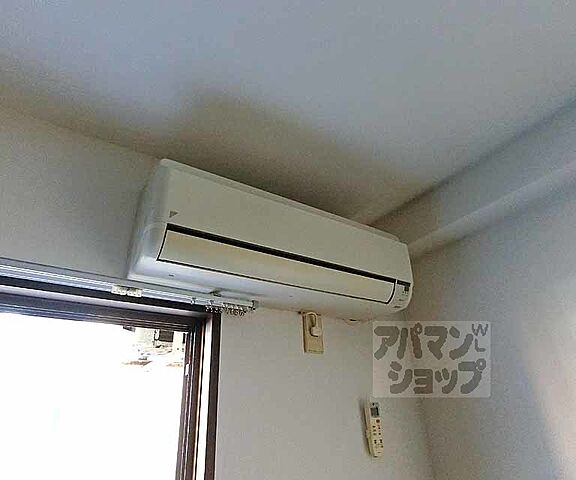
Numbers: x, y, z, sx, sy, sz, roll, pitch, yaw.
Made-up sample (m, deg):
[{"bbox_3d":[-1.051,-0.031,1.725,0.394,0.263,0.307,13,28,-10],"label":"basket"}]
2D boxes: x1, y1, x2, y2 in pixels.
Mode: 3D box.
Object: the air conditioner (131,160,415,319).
[{"bbox_3d":[0.014,0.038,0.965,0.810,0.265,0.195,15,-32,-29],"label":"air conditioner"}]

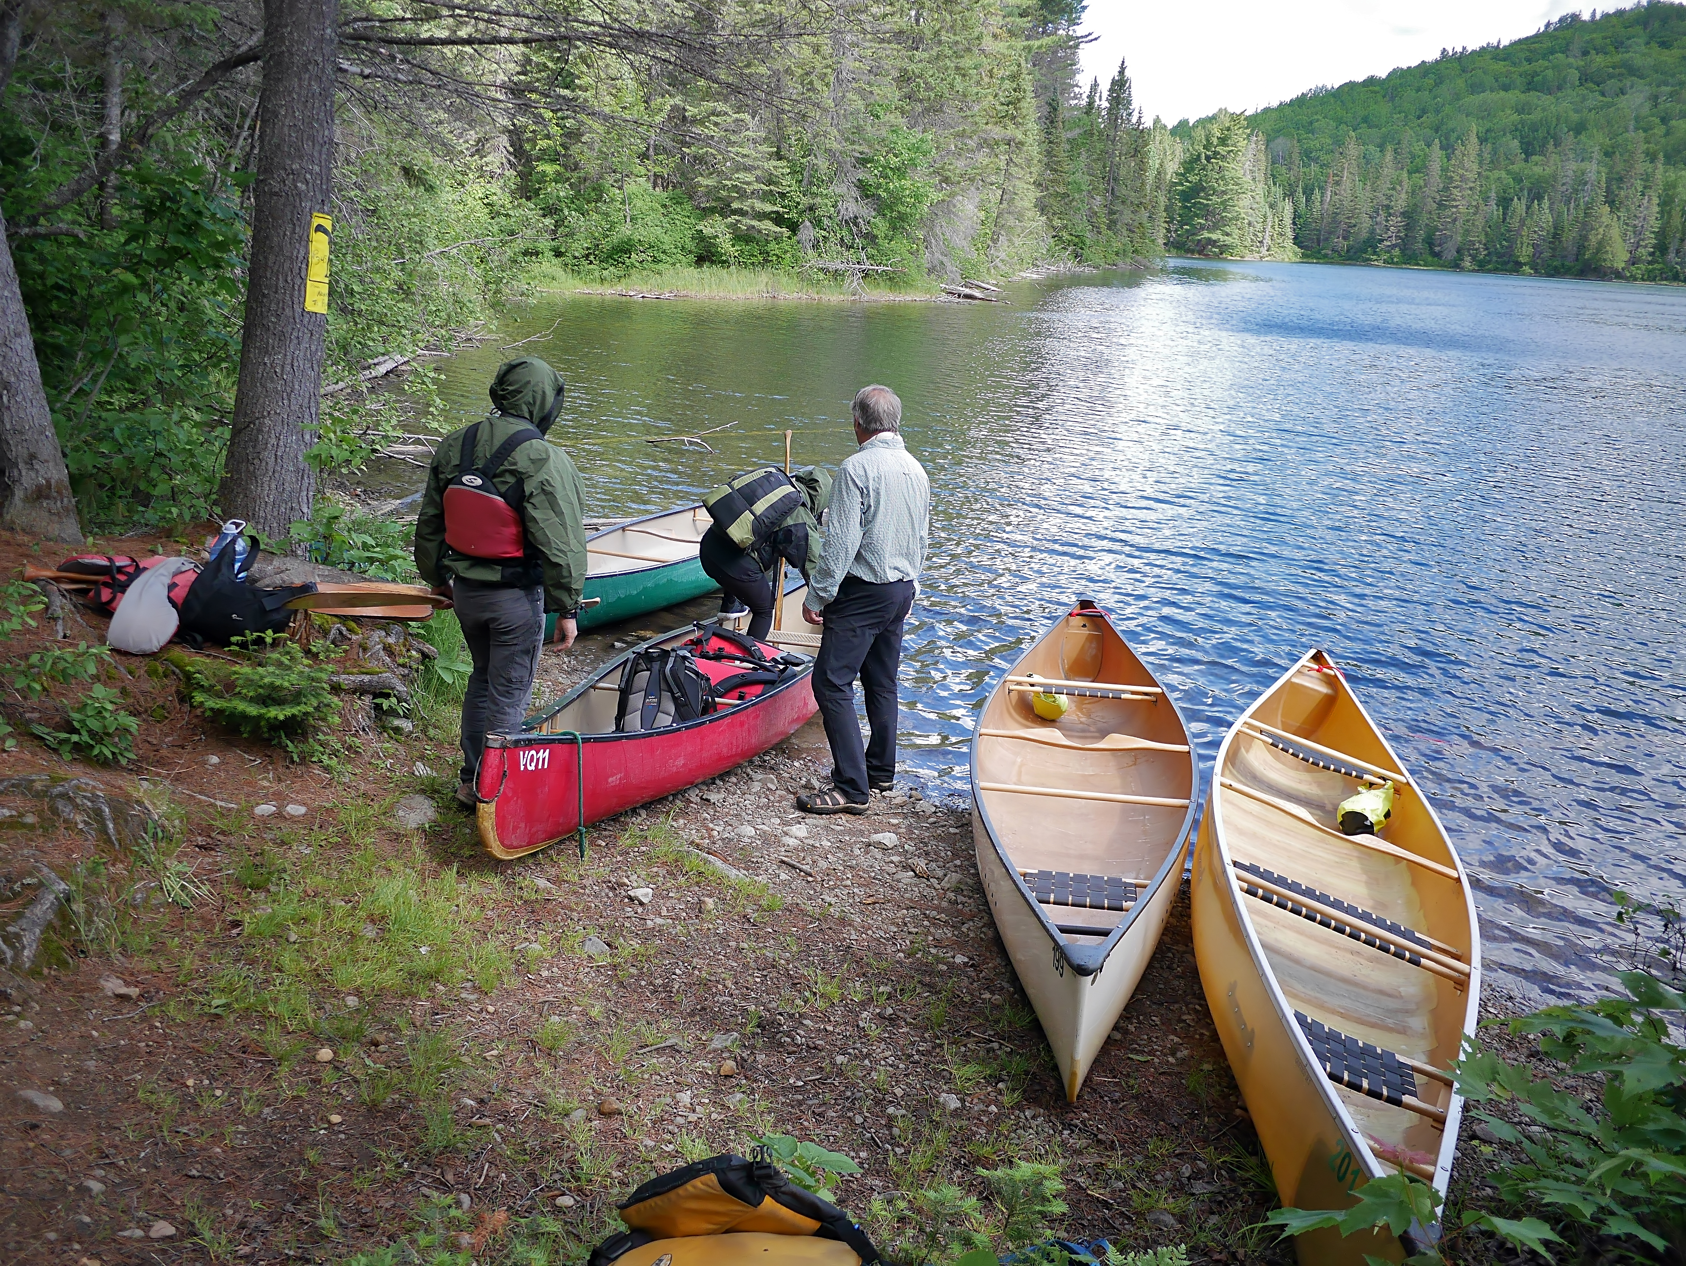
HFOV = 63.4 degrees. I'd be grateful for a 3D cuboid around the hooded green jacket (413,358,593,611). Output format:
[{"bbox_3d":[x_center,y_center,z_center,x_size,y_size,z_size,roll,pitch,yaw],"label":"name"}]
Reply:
[{"bbox_3d":[-1.315,-0.568,5.250,0.580,0.970,0.400,7,17,18],"label":"hooded green jacket"}]

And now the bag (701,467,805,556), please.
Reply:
[{"bbox_3d":[-0.496,-0.666,7.500,0.470,0.220,0.330,-33,70,-26],"label":"bag"}]

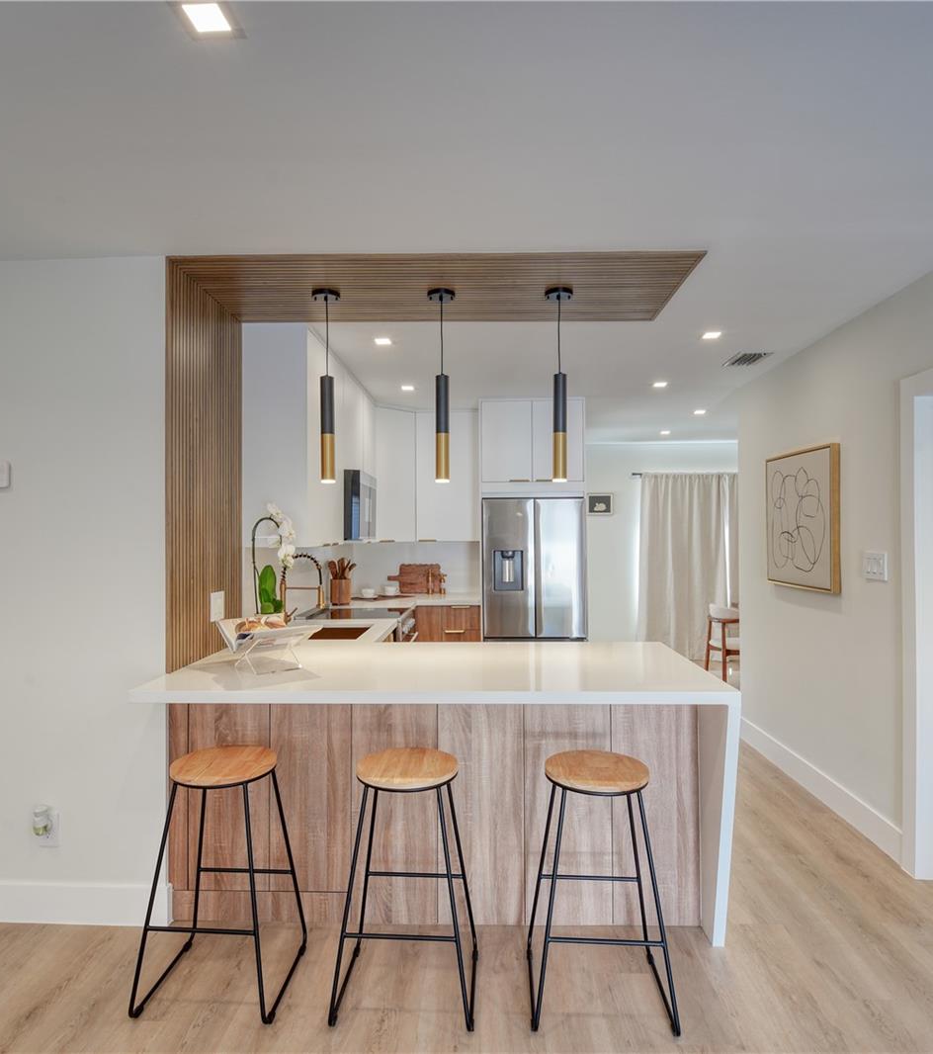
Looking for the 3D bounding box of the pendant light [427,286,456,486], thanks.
[{"bbox_3d":[-0.100,-0.581,2.545,0.117,0.782,0.117,0,-1,2],"label":"pendant light"}]

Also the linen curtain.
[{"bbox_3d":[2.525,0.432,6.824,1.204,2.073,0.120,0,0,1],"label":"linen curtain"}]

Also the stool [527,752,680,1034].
[{"bbox_3d":[0.412,1.107,1.930,0.410,0.690,0.345,0,-1,3],"label":"stool"}]

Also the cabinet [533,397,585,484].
[{"bbox_3d":[0.708,-0.659,4.961,0.406,0.650,0.600,0,-1,2],"label":"cabinet"}]

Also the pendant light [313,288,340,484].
[{"bbox_3d":[-0.578,-0.585,2.560,0.117,0.787,0.117,0,-1,2],"label":"pendant light"}]

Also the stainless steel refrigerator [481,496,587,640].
[{"bbox_3d":[0.509,0.631,4.886,0.764,1.682,0.760,0,0,1],"label":"stainless steel refrigerator"}]

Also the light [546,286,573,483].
[{"bbox_3d":[0.397,-0.598,2.608,0.117,0.810,0.117,0,0,1],"label":"light"}]

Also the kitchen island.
[{"bbox_3d":[-0.097,0.998,2.460,1.989,0.914,0.934,0,0,1],"label":"kitchen island"}]

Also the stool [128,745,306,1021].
[{"bbox_3d":[-0.778,1.111,1.986,0.432,0.687,0.358,0,0,5],"label":"stool"}]

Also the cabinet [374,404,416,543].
[{"bbox_3d":[-0.682,-0.405,5.038,0.400,1.055,0.400,0,-1,-41],"label":"cabinet"}]

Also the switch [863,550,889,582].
[{"bbox_3d":[1.886,0.184,2.847,0.013,0.120,0.170,0,-1,2],"label":"switch"}]

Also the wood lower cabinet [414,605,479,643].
[{"bbox_3d":[-0.135,1.052,5.073,0.509,0.870,0.600,0,-1,2],"label":"wood lower cabinet"}]

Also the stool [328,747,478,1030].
[{"bbox_3d":[-0.181,1.107,1.957,0.417,0.690,0.356,0,0,3],"label":"stool"}]

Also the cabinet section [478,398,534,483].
[{"bbox_3d":[0.312,-0.658,4.986,0.405,0.646,0.610,0,-1,2],"label":"cabinet section"}]

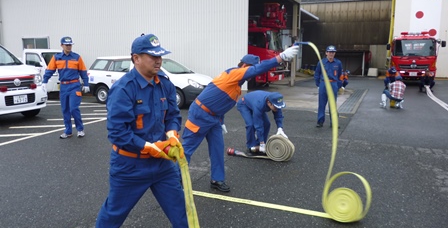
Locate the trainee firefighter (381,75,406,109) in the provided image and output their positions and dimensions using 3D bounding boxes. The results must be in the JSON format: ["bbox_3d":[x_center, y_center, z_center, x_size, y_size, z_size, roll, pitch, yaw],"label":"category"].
[{"bbox_3d":[5.115,-0.673,10.950,0.680,0.950,0.680,1,9,2],"label":"trainee firefighter"}]

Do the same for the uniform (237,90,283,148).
[{"bbox_3d":[0.520,0.117,5.194,0.620,0.860,0.480,5,10,30],"label":"uniform"}]

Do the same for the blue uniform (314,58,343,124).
[{"bbox_3d":[2.191,-0.483,7.560,0.530,1.400,0.320,1,9,9],"label":"blue uniform"}]

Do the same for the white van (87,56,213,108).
[{"bbox_3d":[-2.212,-1.072,11.487,4.395,1.500,1.695,4,9,20],"label":"white van"}]

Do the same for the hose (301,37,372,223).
[{"bbox_3d":[0.966,0.154,3.157,0.600,1.530,0.170,4,9,26],"label":"hose"}]

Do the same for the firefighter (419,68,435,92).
[{"bbox_3d":[9.035,-1.509,16.352,0.620,0.980,0.660,3,9,20],"label":"firefighter"}]

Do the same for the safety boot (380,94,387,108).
[{"bbox_3d":[4.784,-0.385,10.870,0.120,0.400,0.270,-6,10,-35],"label":"safety boot"}]

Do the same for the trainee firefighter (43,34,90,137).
[{"bbox_3d":[-2.809,-0.472,6.503,0.720,1.760,0.420,-2,9,-14],"label":"trainee firefighter"}]

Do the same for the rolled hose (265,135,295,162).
[{"bbox_3d":[0.809,0.474,5.190,0.370,0.355,0.130,5,10,27],"label":"rolled hose"}]

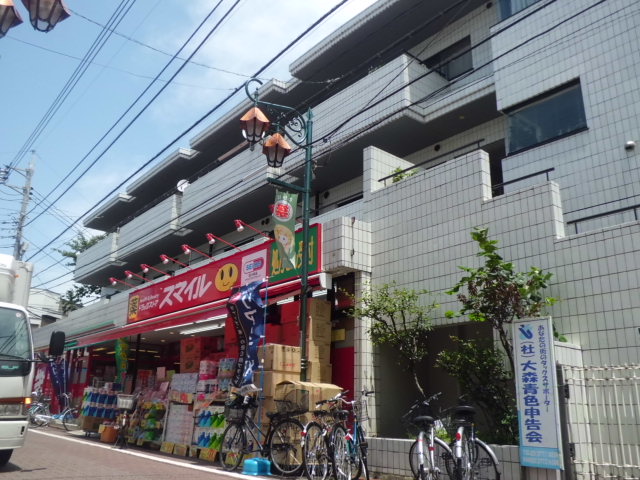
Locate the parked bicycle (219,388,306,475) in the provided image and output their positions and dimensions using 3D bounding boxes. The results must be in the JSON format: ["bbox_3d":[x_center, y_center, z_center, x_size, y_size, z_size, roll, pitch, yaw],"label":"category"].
[{"bbox_3d":[-0.804,2.634,8.011,1.780,1.100,0.560,-13,-21,41],"label":"parked bicycle"}]

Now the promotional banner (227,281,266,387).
[{"bbox_3d":[-1.096,1.394,8.543,0.600,1.529,0.220,-7,-18,28],"label":"promotional banner"}]

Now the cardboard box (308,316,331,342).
[{"bbox_3d":[-0.099,1.547,9.439,0.422,0.338,0.400,13,-20,-36],"label":"cardboard box"}]

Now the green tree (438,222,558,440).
[{"bbox_3d":[2.011,1.053,6.612,1.050,2.428,1.263,13,-20,-36],"label":"green tree"}]

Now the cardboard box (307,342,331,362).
[{"bbox_3d":[-0.099,1.862,9.354,0.418,0.316,0.400,13,-20,-36],"label":"cardboard box"}]

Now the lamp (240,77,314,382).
[{"bbox_3d":[-0.703,0.342,8.768,1.366,5.896,0.450,13,-20,-36],"label":"lamp"}]

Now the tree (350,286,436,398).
[{"bbox_3d":[1.032,1.597,7.877,1.200,2.059,1.100,1,-16,0],"label":"tree"}]

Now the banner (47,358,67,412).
[{"bbox_3d":[-8.706,4.751,19.011,0.620,1.731,0.200,13,-20,-36],"label":"banner"}]

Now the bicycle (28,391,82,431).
[{"bbox_3d":[-7.752,5.051,16.850,1.720,1.040,0.550,-4,-17,17],"label":"bicycle"}]

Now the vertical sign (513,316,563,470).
[{"bbox_3d":[2.129,1.478,5.600,0.060,1.392,0.418,13,-20,-36],"label":"vertical sign"}]

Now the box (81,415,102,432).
[{"bbox_3d":[-5.796,4.624,14.448,0.453,0.367,0.370,13,-20,-36],"label":"box"}]

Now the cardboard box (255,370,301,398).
[{"bbox_3d":[-0.647,2.234,8.765,0.532,0.334,0.542,13,-20,-36],"label":"cardboard box"}]

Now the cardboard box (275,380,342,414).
[{"bbox_3d":[-0.166,2.276,8.272,0.838,0.402,0.456,13,-20,-36],"label":"cardboard box"}]

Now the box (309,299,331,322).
[{"bbox_3d":[-0.099,1.218,9.527,0.426,0.344,0.400,13,-20,-36],"label":"box"}]

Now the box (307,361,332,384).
[{"bbox_3d":[-0.069,2.149,9.159,0.418,0.352,0.330,13,-20,-36],"label":"box"}]

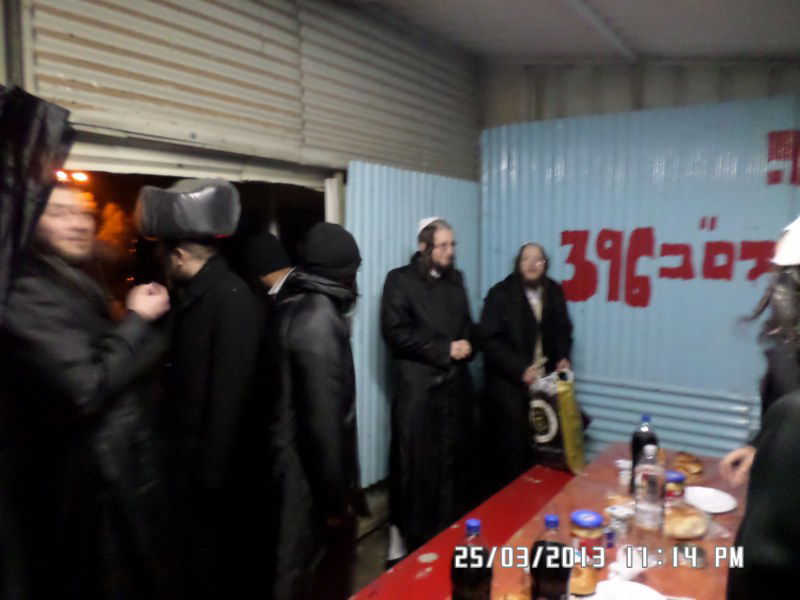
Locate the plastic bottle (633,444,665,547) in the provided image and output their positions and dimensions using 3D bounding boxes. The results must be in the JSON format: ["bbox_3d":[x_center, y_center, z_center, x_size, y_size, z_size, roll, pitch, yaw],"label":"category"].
[{"bbox_3d":[0.782,0.608,1.811,0.090,0.310,0.090,-1,6,0],"label":"plastic bottle"}]

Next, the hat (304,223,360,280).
[{"bbox_3d":[-0.269,-0.191,2.270,0.235,0.215,0.205,-5,7,-36],"label":"hat"}]

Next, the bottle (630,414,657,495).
[{"bbox_3d":[0.923,0.572,2.174,0.090,0.305,0.090,-1,6,0],"label":"bottle"}]

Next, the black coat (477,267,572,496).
[{"bbox_3d":[0.733,0.504,3.350,0.530,1.250,0.370,-2,6,-16],"label":"black coat"}]

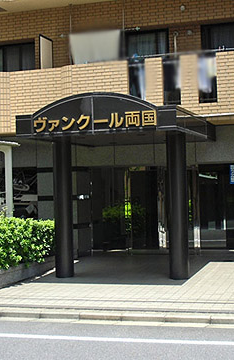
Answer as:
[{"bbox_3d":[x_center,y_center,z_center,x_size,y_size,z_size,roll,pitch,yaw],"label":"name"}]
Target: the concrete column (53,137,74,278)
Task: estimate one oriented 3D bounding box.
[{"bbox_3d":[-0.982,0.499,13.370,0.320,2.582,0.320,-1,-2,0],"label":"concrete column"}]

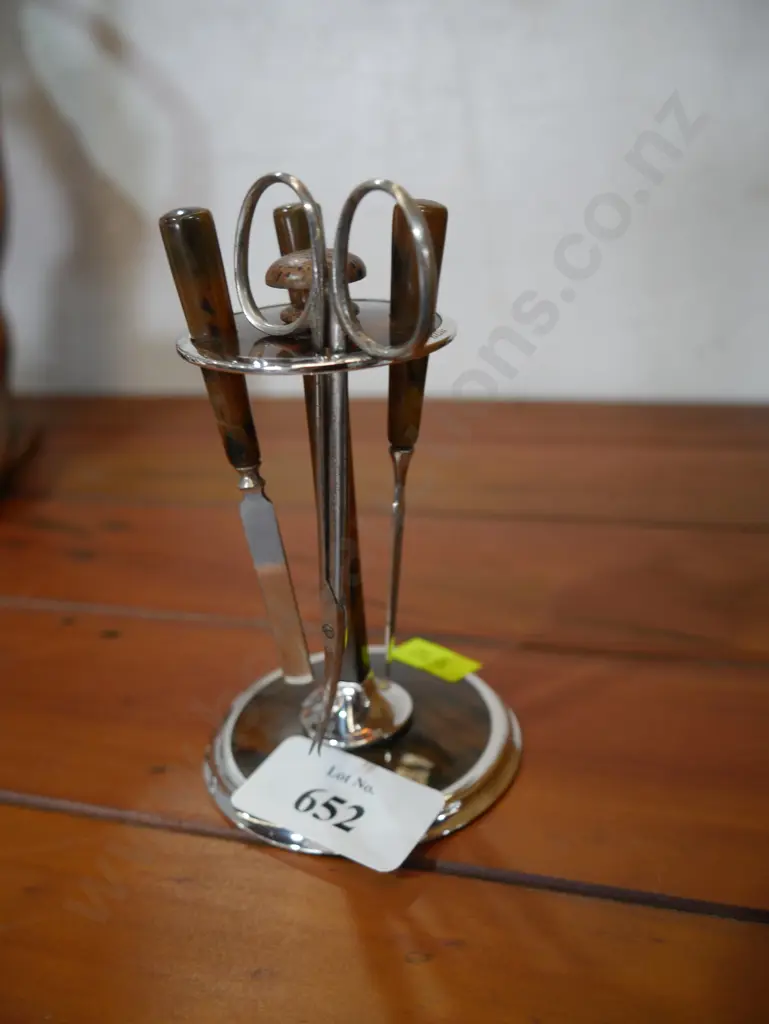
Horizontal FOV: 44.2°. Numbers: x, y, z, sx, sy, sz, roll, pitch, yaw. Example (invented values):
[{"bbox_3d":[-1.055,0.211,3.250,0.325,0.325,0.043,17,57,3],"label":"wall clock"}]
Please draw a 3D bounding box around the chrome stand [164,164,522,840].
[{"bbox_3d":[-0.009,-0.004,0.184,0.069,0.119,0.069,-6,24,-3],"label":"chrome stand"}]

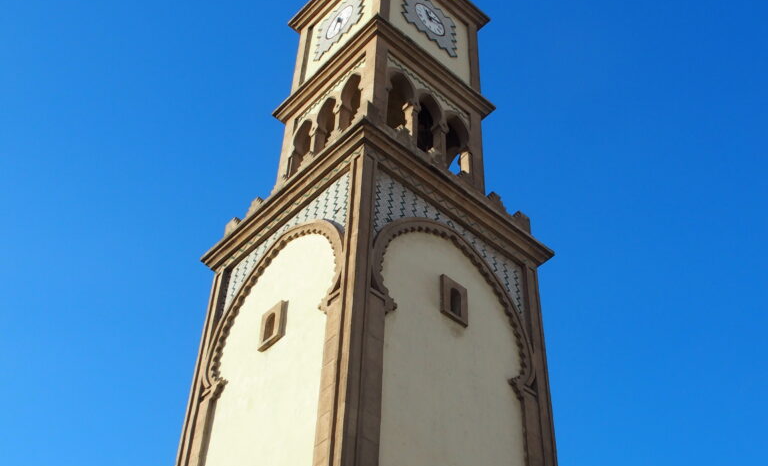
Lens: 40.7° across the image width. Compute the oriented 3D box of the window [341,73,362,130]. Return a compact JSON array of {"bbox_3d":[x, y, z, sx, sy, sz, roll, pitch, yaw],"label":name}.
[{"bbox_3d":[-0.649,-2.657,21.941,0.300,2.070,0.720,34,-53,-27],"label":"window"}]

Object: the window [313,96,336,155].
[{"bbox_3d":[-1.205,-2.195,22.355,0.300,2.070,0.720,34,-53,-27],"label":"window"}]

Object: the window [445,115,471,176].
[{"bbox_3d":[1.554,-1.822,22.530,0.743,2.160,0.300,34,-53,-27],"label":"window"}]

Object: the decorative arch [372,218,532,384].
[{"bbox_3d":[1.229,0.980,18.076,3.960,2.745,0.300,34,-53,-27],"label":"decorative arch"}]

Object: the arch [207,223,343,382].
[{"bbox_3d":[-1.881,1.055,18.291,0.300,2.745,3.960,34,-53,-27],"label":"arch"}]

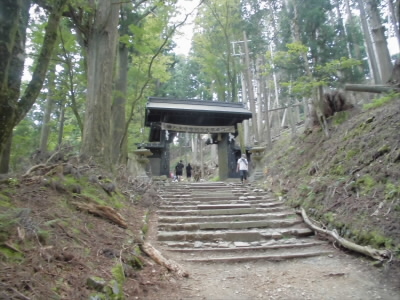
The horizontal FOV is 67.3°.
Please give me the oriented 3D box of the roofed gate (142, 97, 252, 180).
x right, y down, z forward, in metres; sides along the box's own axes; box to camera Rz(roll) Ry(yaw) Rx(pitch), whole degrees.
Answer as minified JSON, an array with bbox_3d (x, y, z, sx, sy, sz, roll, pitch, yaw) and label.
[{"bbox_3d":[-0.271,-0.567,19.434,6.450,5.070,3.540,2,-8,-11],"label":"roofed gate"}]

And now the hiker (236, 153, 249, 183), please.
[{"bbox_3d":[2.386,1.076,16.750,0.580,1.670,0.450,1,-8,-5],"label":"hiker"}]

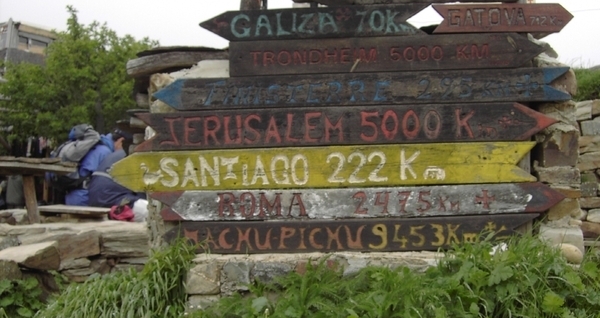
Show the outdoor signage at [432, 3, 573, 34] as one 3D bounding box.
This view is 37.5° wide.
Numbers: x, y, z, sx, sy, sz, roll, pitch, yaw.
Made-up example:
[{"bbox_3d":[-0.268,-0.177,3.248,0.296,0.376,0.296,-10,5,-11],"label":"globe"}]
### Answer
[{"bbox_3d":[1.048,-0.724,4.554,0.729,0.149,0.040,0,0,-2],"label":"outdoor signage"}]

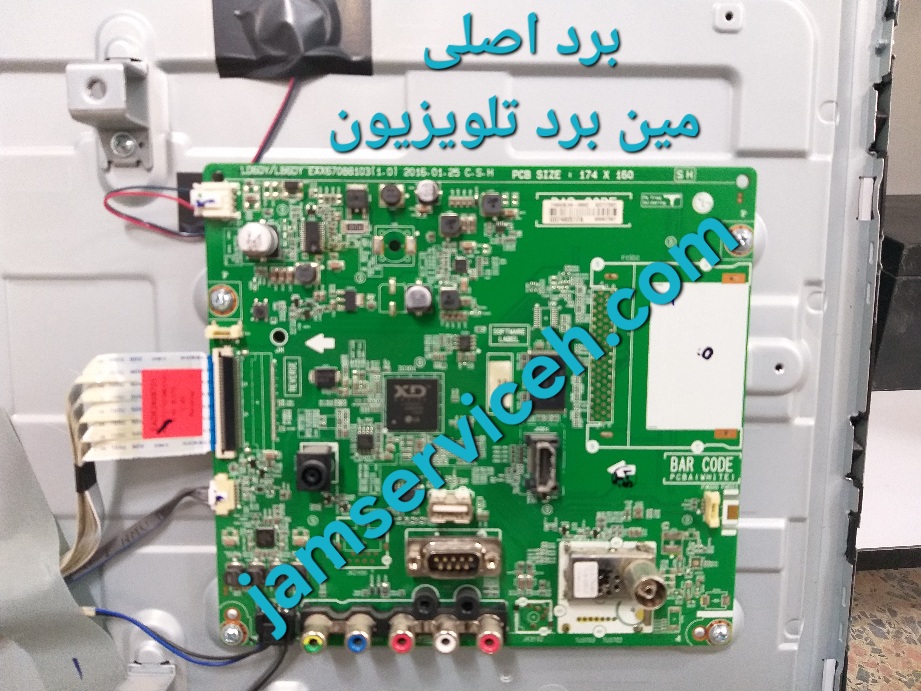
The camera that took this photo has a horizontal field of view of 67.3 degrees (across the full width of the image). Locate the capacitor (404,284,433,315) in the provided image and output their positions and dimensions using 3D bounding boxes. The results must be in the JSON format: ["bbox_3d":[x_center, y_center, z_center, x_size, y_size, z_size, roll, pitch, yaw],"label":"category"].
[{"bbox_3d":[-0.013,-0.015,0.218,0.008,0.008,0.008,0,7,0],"label":"capacitor"}]

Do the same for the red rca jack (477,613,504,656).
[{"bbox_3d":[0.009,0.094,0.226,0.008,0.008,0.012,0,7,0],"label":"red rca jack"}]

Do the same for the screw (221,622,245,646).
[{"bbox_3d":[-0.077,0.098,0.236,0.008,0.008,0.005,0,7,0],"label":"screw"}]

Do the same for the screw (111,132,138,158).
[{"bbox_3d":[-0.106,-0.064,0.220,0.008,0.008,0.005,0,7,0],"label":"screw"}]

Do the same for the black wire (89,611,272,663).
[{"bbox_3d":[-0.096,0.100,0.238,0.060,0.018,0.008,0,7,0],"label":"black wire"}]

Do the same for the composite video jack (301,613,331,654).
[{"bbox_3d":[-0.047,0.094,0.225,0.009,0.009,0.010,0,7,0],"label":"composite video jack"}]

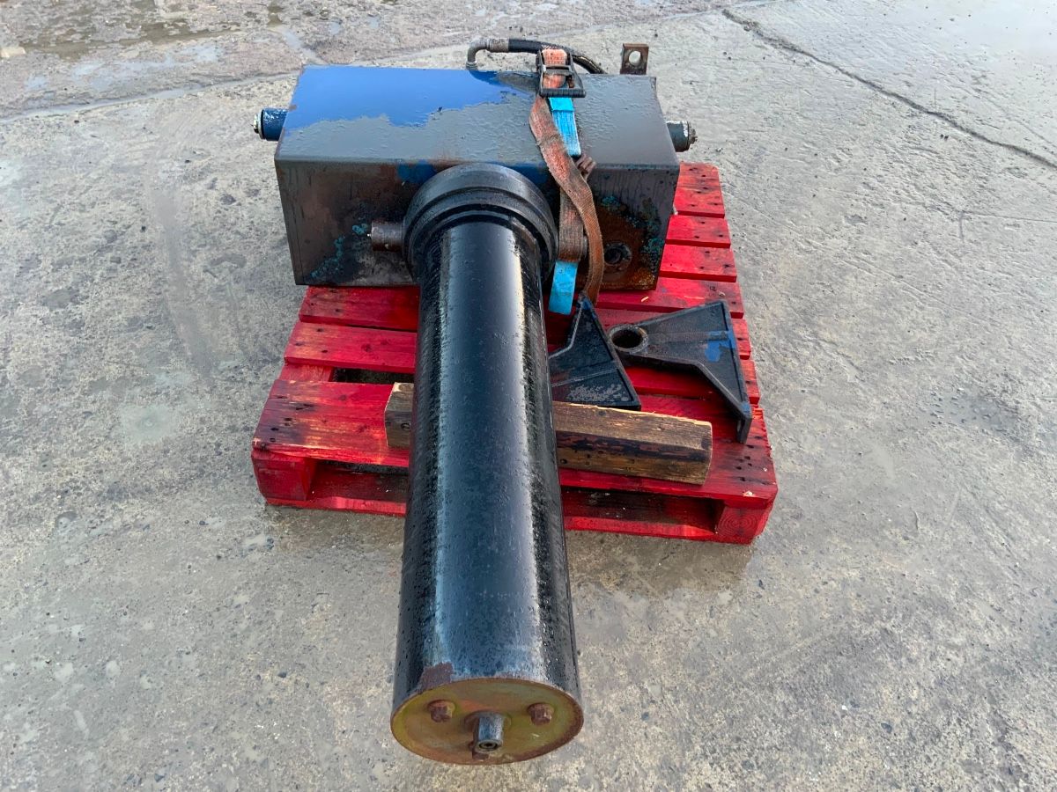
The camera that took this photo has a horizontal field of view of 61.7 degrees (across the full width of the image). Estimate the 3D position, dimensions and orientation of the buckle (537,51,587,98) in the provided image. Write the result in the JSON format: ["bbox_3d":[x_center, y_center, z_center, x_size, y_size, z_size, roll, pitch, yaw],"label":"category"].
[{"bbox_3d":[0.074,-0.726,2.011,0.098,0.060,0.155,0,46,-4],"label":"buckle"}]

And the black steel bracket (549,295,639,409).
[{"bbox_3d":[0.041,-0.048,1.812,0.265,0.088,0.330,-9,47,-13],"label":"black steel bracket"}]

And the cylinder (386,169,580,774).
[{"bbox_3d":[-0.076,0.037,1.479,0.310,0.310,1.120,0,46,-4],"label":"cylinder"}]

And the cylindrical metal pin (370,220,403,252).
[{"bbox_3d":[-0.293,-0.331,1.833,0.073,0.061,0.061,0,46,-4],"label":"cylindrical metal pin"}]

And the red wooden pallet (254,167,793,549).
[{"bbox_3d":[0.001,-0.220,2.160,1.000,0.172,1.175,5,46,0],"label":"red wooden pallet"}]

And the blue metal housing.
[{"bbox_3d":[-0.113,-0.511,2.079,0.833,0.333,0.402,0,46,-4],"label":"blue metal housing"}]

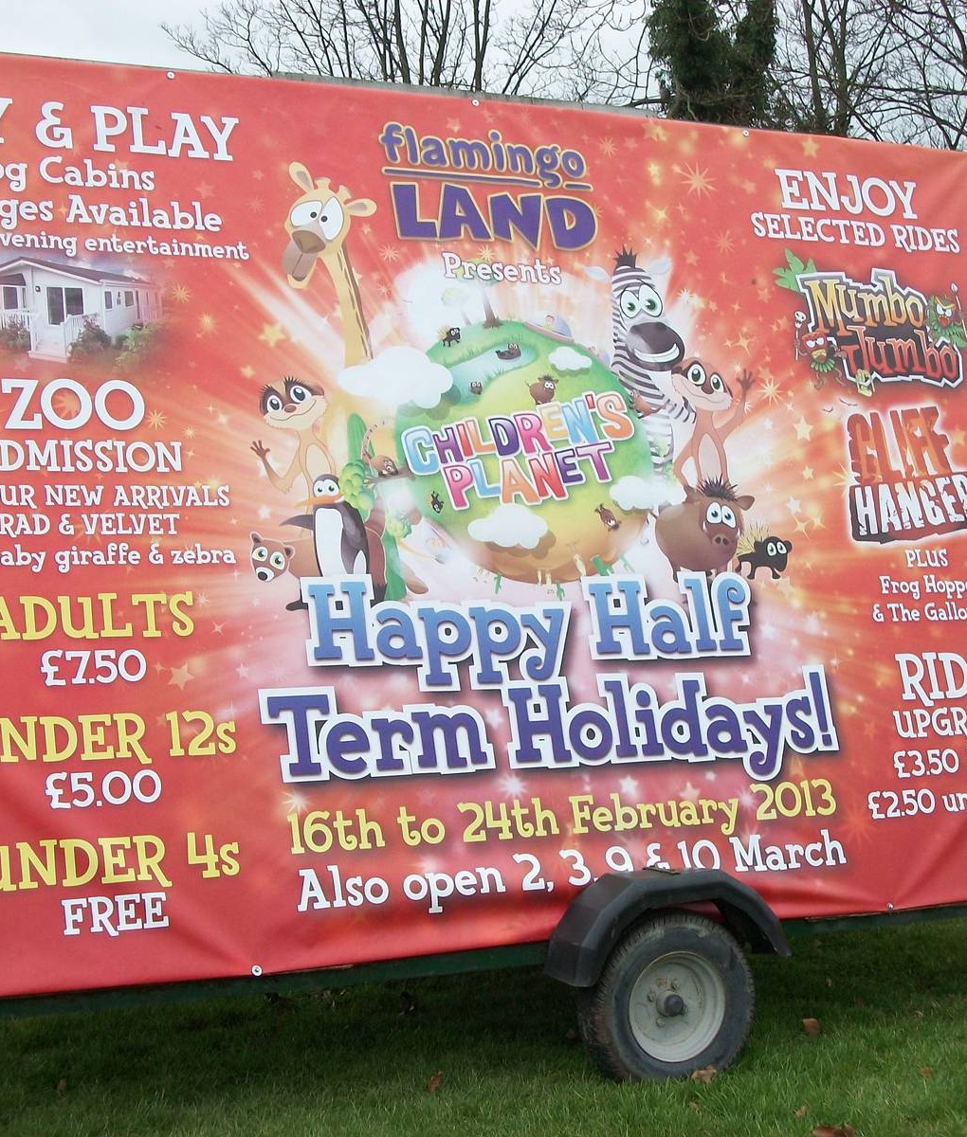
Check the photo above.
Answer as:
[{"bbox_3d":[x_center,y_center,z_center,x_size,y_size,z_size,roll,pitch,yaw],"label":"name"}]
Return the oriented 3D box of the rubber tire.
[{"bbox_3d":[0.602,1.417,5.724,0.580,0.580,0.163,0,0,-23],"label":"rubber tire"}]

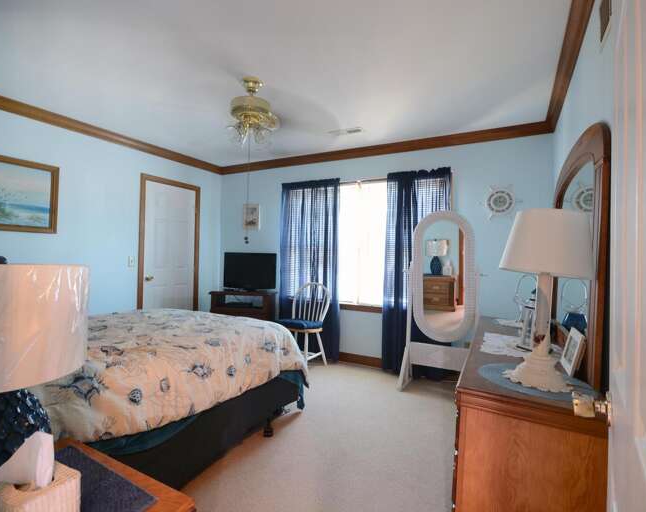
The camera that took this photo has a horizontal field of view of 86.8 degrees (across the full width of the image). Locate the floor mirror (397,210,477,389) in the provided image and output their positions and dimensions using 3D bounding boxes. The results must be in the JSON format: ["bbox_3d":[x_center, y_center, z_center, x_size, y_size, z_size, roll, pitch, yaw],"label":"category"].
[{"bbox_3d":[1.088,0.429,3.108,0.670,1.650,0.370,1,0,29],"label":"floor mirror"}]

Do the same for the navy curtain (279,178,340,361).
[{"bbox_3d":[-0.188,0.157,4.163,0.800,2.135,0.100,1,-1,27],"label":"navy curtain"}]

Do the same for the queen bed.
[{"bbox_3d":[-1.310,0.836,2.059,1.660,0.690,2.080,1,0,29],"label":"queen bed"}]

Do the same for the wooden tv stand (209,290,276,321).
[{"bbox_3d":[-0.967,0.815,4.199,0.750,0.762,0.420,2,0,1],"label":"wooden tv stand"}]

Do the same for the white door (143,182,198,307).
[{"bbox_3d":[-1.876,0.168,4.192,0.050,2.040,0.740,1,-1,27],"label":"white door"}]

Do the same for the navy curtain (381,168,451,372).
[{"bbox_3d":[0.968,0.176,3.569,0.690,2.135,0.100,1,-1,27],"label":"navy curtain"}]

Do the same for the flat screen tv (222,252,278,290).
[{"bbox_3d":[-0.920,0.197,4.350,0.670,0.470,0.140,1,-1,2],"label":"flat screen tv"}]

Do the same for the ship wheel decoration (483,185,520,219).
[{"bbox_3d":[1.663,-0.511,3.182,0.330,0.330,0.040,1,0,29],"label":"ship wheel decoration"}]

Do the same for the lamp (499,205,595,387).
[{"bbox_3d":[0.843,0.156,1.318,0.310,0.650,0.310,1,-1,27],"label":"lamp"}]

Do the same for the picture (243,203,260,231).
[{"bbox_3d":[-0.990,-0.538,4.672,0.285,0.360,0.025,1,0,29],"label":"picture"}]

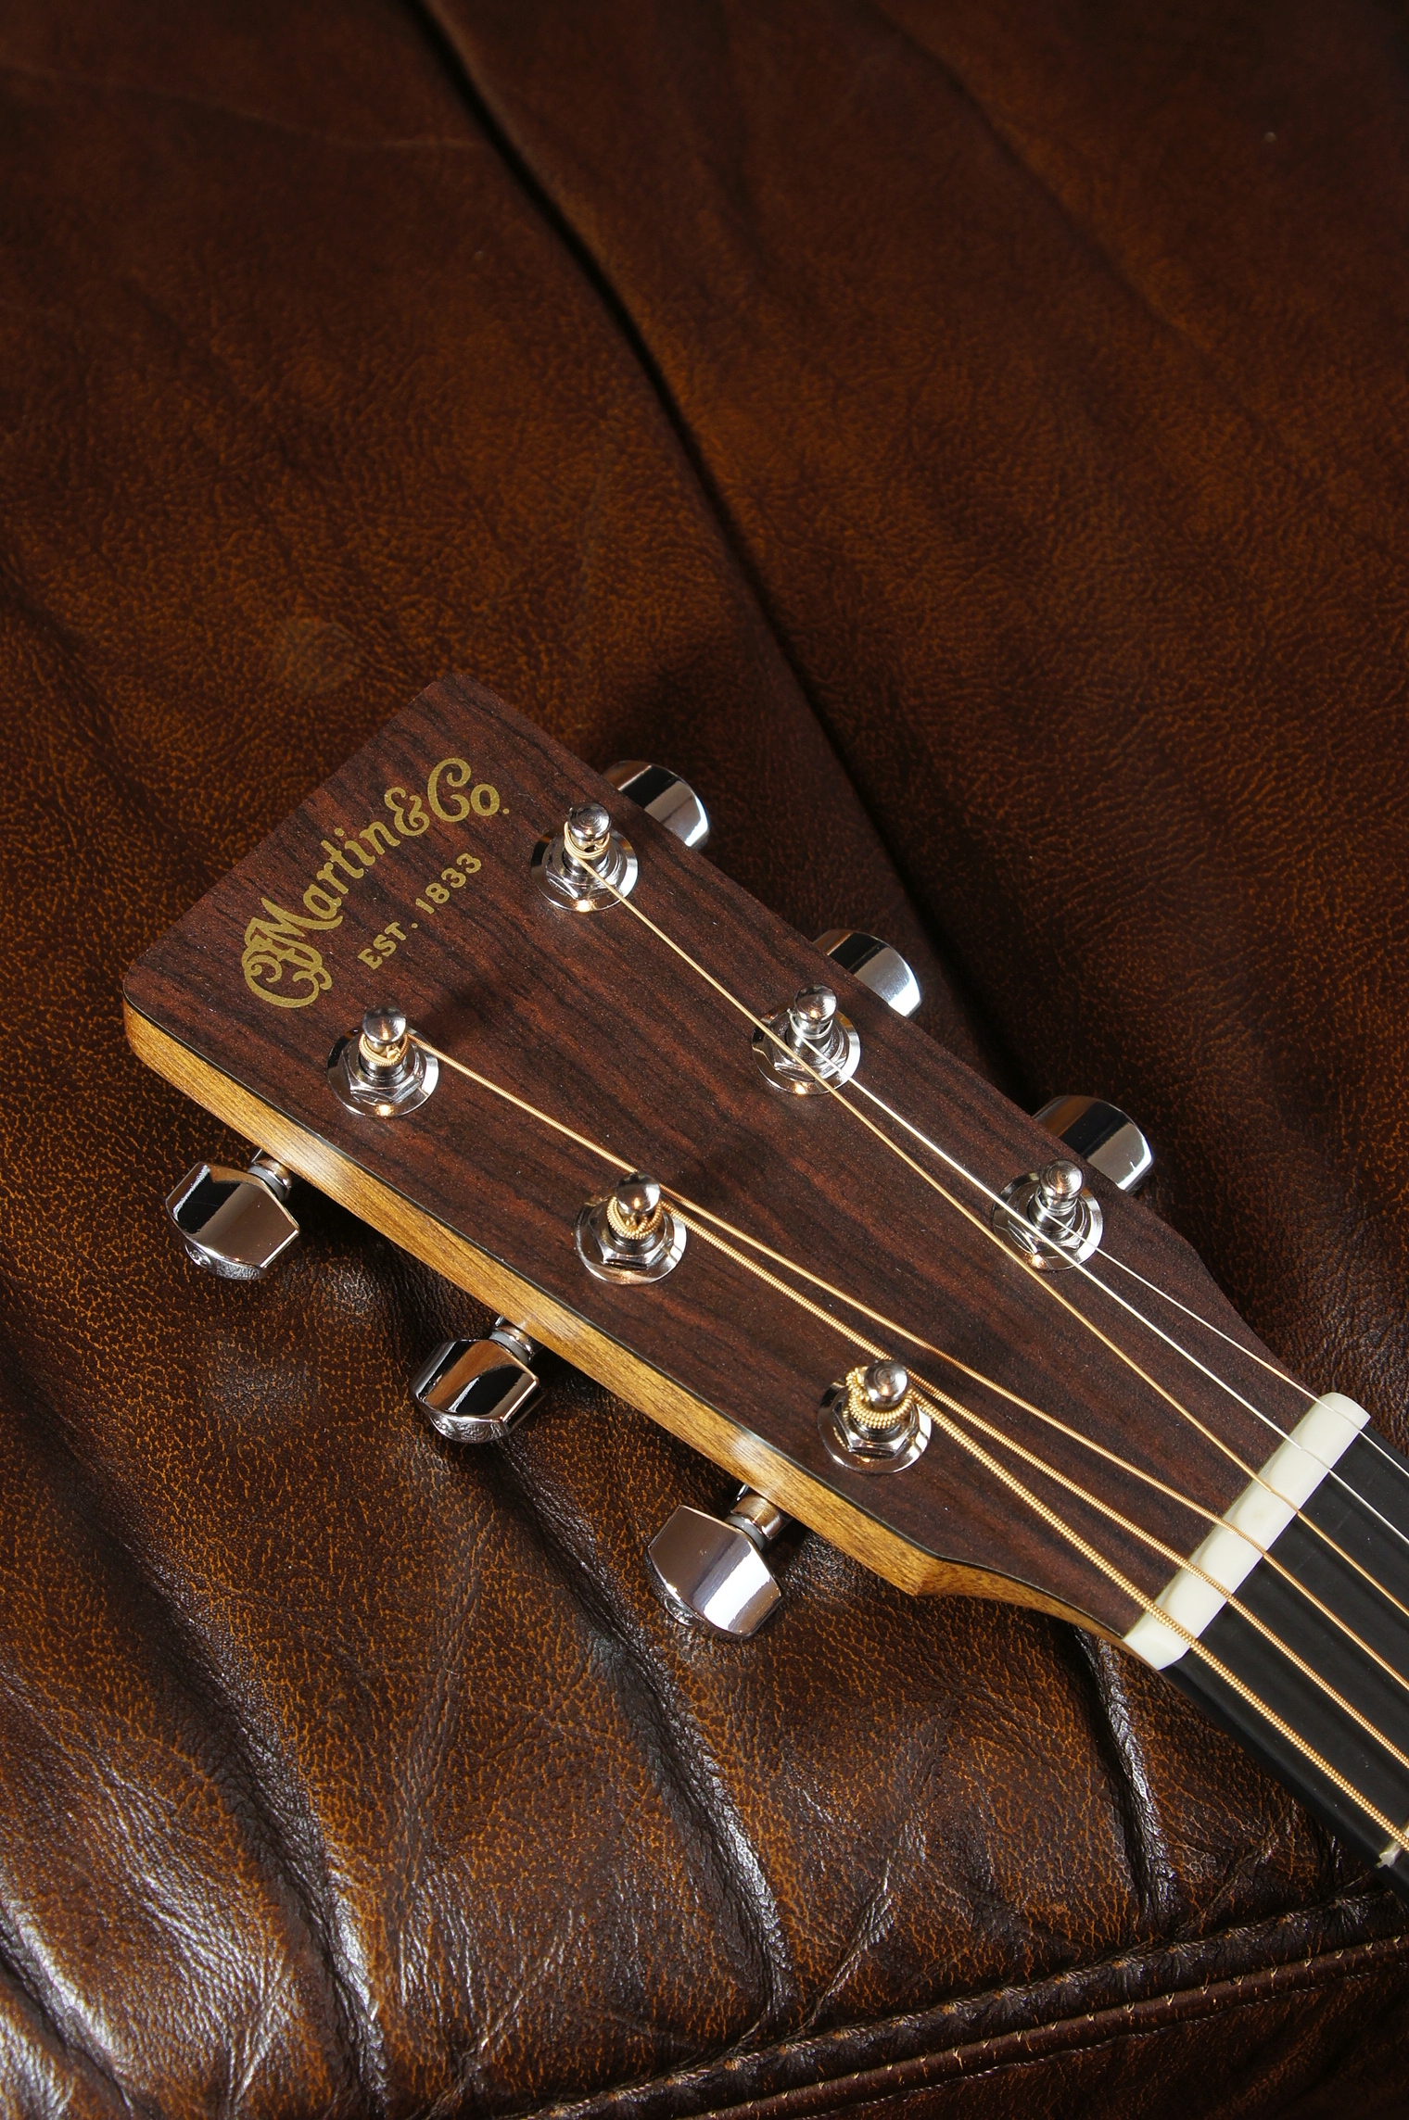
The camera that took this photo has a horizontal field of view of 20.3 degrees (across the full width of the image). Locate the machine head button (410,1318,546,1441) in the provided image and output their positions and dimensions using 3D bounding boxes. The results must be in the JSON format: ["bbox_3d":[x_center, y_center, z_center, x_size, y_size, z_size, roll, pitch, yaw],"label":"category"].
[{"bbox_3d":[-0.030,0.043,0.529,0.018,0.007,0.017,13,51,47],"label":"machine head button"}]

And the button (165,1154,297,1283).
[{"bbox_3d":[-0.064,0.021,0.537,0.018,0.007,0.015,33,62,21],"label":"button"}]

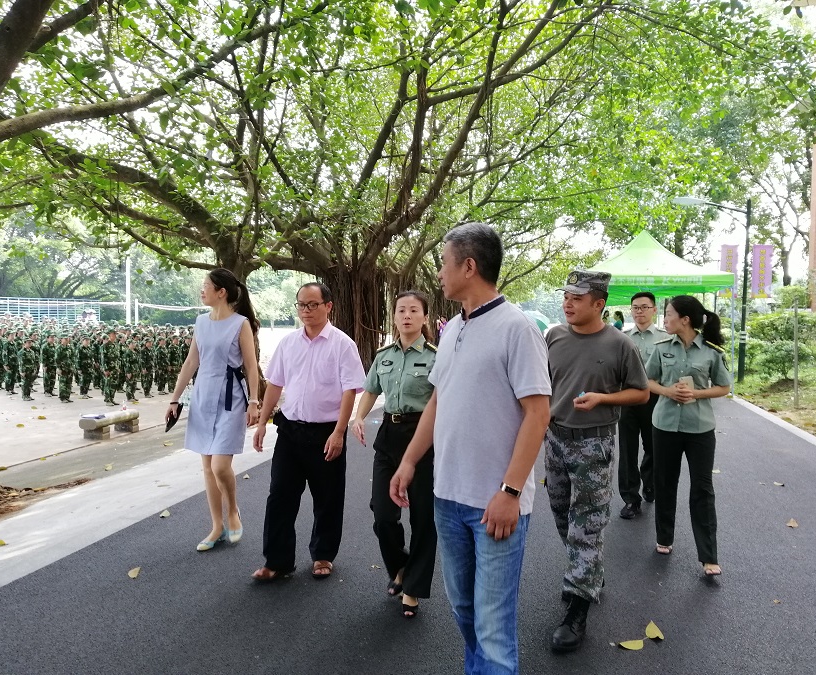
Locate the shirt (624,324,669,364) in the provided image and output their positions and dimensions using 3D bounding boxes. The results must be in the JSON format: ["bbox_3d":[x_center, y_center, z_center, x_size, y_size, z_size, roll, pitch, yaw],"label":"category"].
[{"bbox_3d":[1.840,0.120,5.240,0.500,0.480,0.280,1,2,17],"label":"shirt"}]

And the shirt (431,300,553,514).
[{"bbox_3d":[0.246,0.215,2.150,0.500,0.700,0.310,2,3,41],"label":"shirt"}]

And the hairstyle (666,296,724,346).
[{"bbox_3d":[1.770,-0.104,4.150,0.330,0.320,0.200,1,2,6],"label":"hairstyle"}]

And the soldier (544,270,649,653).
[{"bbox_3d":[0.888,0.530,3.200,0.540,1.710,0.560,1,2,22],"label":"soldier"}]

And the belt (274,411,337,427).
[{"bbox_3d":[-0.565,0.478,3.920,0.370,0.060,0.270,1,2,14],"label":"belt"}]

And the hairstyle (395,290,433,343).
[{"bbox_3d":[0.034,-0.110,3.550,0.190,0.270,0.230,1,2,12],"label":"hairstyle"}]

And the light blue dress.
[{"bbox_3d":[-1.176,0.282,4.150,0.410,0.870,0.330,1,2,18],"label":"light blue dress"}]

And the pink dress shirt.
[{"bbox_3d":[-0.525,0.193,3.840,0.550,0.580,0.310,1,2,8],"label":"pink dress shirt"}]

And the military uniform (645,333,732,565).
[{"bbox_3d":[1.687,0.659,4.050,0.500,1.370,0.420,1,2,22],"label":"military uniform"}]

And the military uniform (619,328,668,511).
[{"bbox_3d":[1.847,0.594,5.280,0.480,1.450,0.420,1,2,15],"label":"military uniform"}]

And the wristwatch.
[{"bbox_3d":[0.326,0.488,2.170,0.068,0.024,0.055,22,-11,3],"label":"wristwatch"}]

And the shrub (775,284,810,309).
[{"bbox_3d":[13.651,-1.456,24.000,1.300,0.900,1.200,1,2,14],"label":"shrub"}]

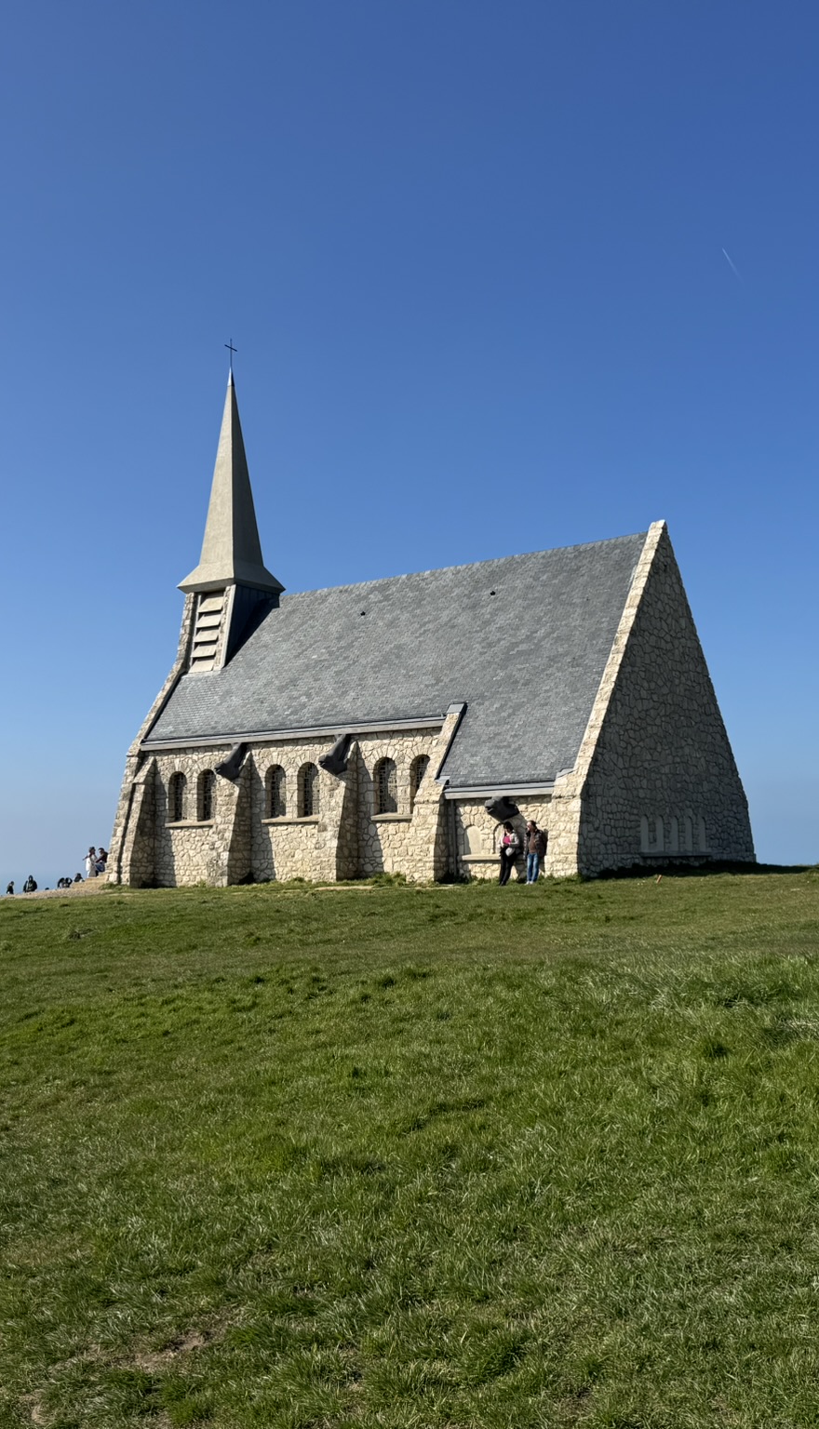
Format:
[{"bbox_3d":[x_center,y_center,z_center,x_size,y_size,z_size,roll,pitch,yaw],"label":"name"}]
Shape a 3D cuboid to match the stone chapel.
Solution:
[{"bbox_3d":[-0.074,-4.370,46.801,19.933,20.322,12.659,-6,-8,35],"label":"stone chapel"}]

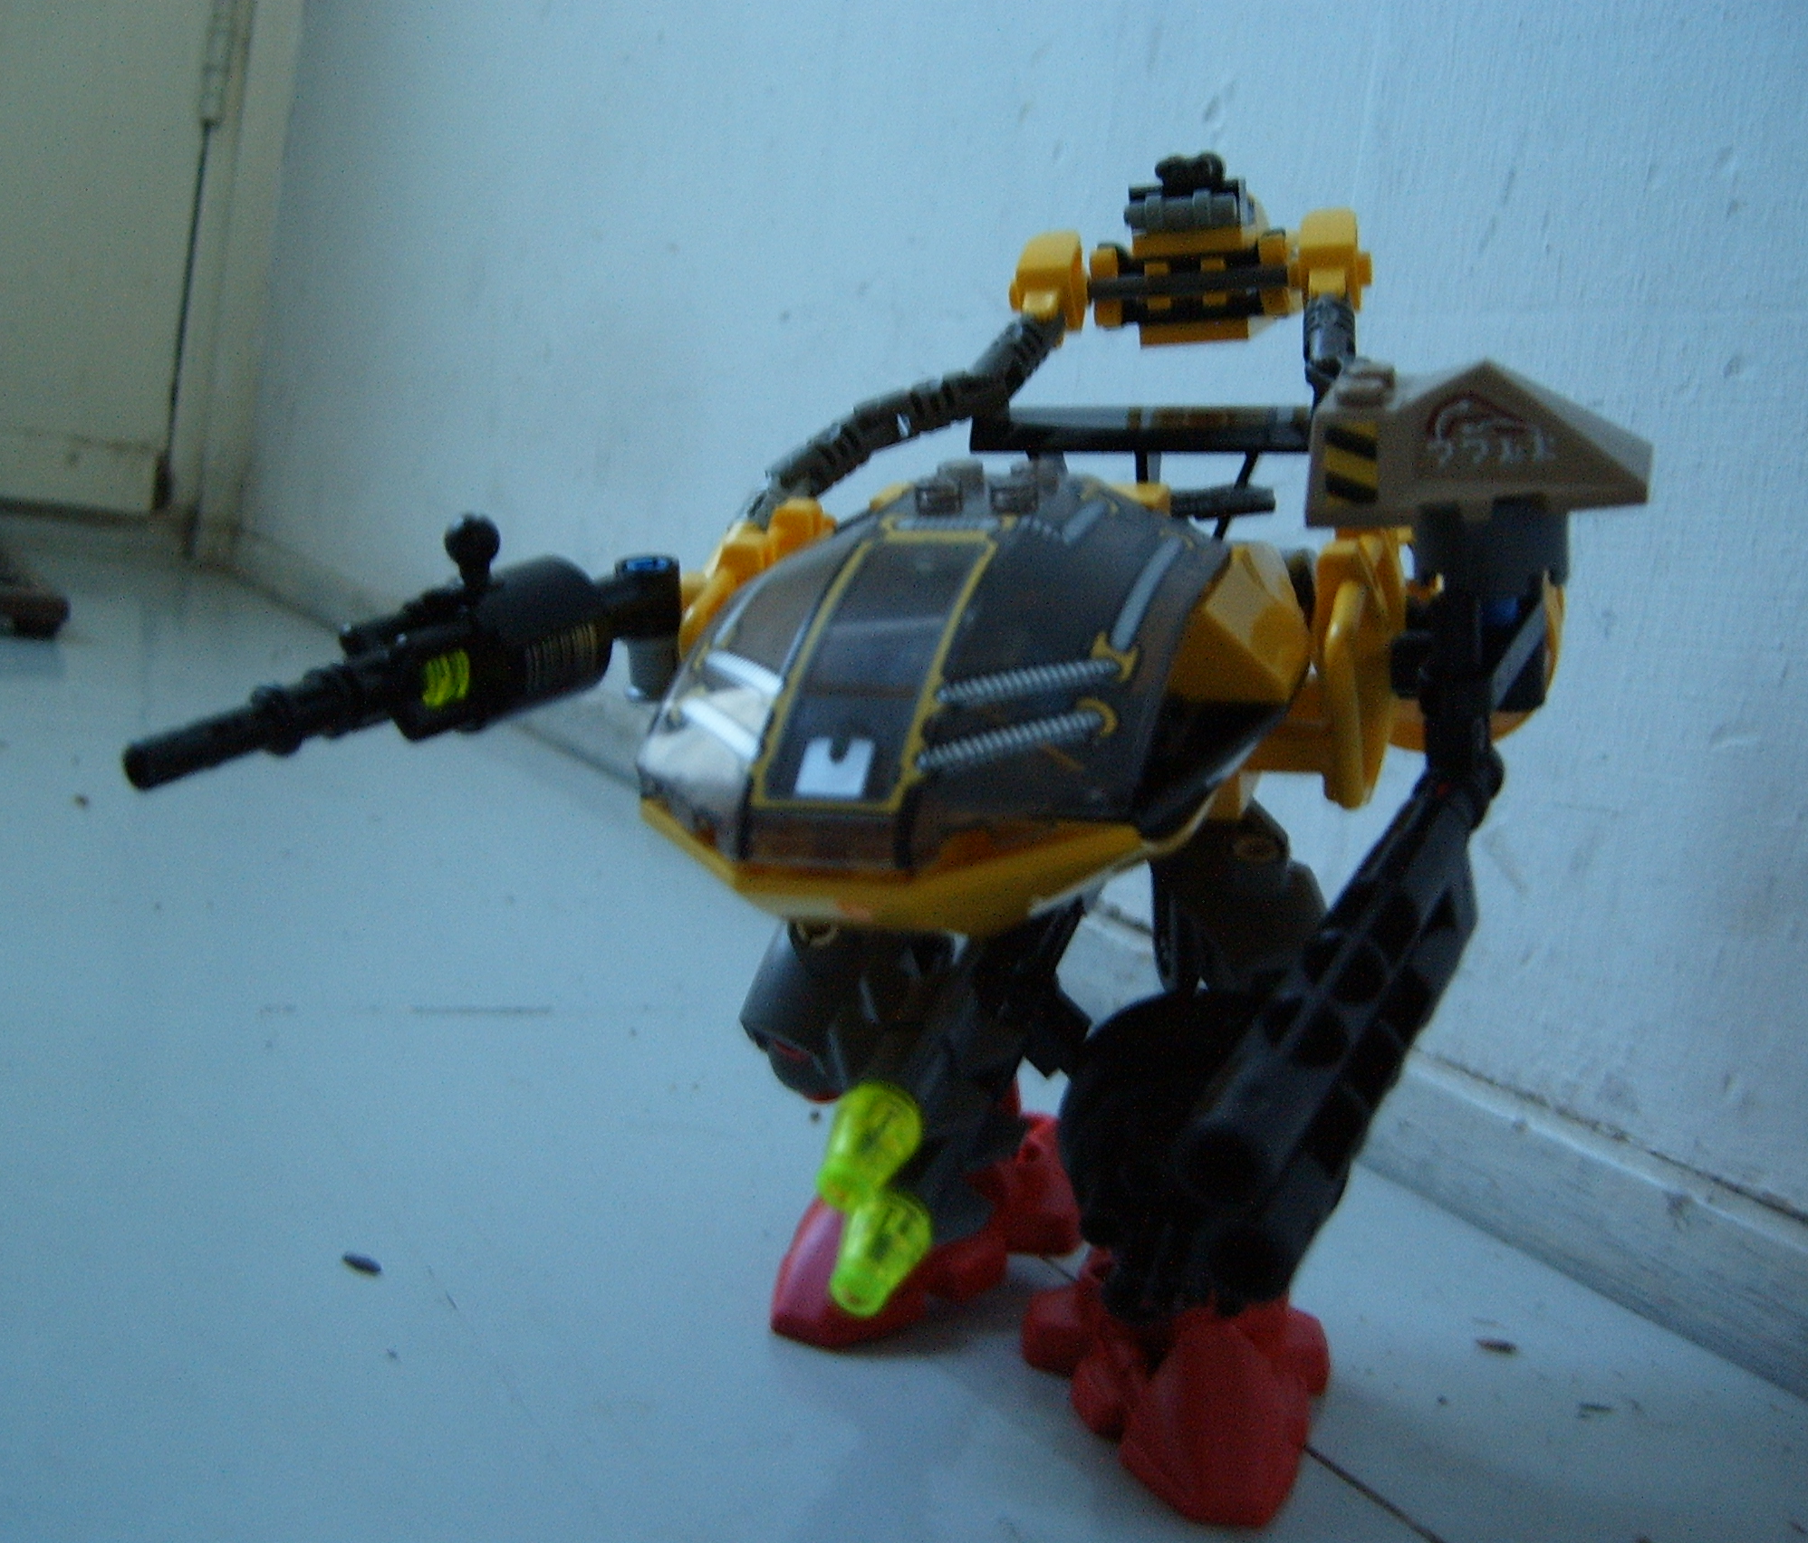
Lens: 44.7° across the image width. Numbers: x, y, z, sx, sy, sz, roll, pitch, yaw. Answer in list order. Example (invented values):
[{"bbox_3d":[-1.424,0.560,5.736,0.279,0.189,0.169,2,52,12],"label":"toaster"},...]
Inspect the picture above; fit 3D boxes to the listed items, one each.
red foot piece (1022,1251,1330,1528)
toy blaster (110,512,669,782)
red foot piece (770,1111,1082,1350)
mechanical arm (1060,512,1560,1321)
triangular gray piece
[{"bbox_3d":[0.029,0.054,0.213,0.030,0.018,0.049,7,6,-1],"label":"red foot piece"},{"bbox_3d":[-0.055,-0.013,0.245,0.062,0.024,0.018,-20,21,-32],"label":"toy blaster"},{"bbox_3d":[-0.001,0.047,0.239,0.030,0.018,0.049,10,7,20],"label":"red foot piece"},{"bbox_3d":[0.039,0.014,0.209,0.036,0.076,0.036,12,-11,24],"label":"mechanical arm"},{"bbox_3d":[0.057,-0.032,0.218,0.032,0.013,0.016,-1,19,16],"label":"triangular gray piece"}]

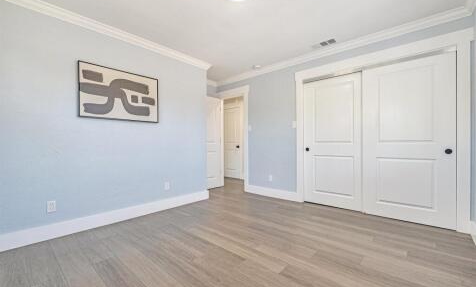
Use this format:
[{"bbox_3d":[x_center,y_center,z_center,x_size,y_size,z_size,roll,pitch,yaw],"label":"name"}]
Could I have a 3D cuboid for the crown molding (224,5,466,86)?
[{"bbox_3d":[0.984,-1.412,3.449,4.060,0.085,0.080,0,0,42],"label":"crown molding"}]

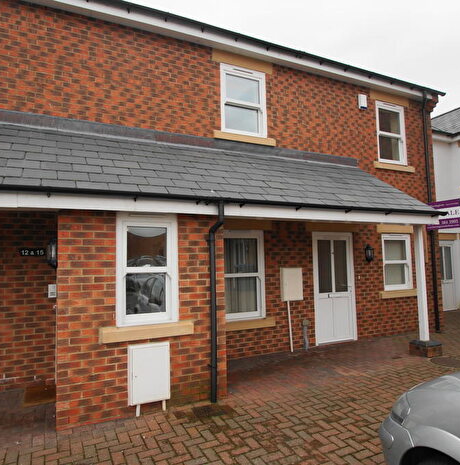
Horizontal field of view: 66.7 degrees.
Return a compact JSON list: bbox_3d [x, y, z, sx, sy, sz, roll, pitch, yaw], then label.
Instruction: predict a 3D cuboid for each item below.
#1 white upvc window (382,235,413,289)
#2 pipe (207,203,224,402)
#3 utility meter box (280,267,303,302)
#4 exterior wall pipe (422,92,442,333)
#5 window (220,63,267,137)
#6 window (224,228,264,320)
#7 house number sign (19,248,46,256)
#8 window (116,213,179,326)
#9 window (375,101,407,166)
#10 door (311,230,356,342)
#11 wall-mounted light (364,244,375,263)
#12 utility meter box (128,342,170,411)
[{"bbox_3d":[3.565,0.635,7.475,0.890,1.180,0.100,1,-5,-25],"label":"white upvc window"},{"bbox_3d":[-0.137,0.775,3.967,0.130,2.270,0.240,1,-5,-25],"label":"pipe"},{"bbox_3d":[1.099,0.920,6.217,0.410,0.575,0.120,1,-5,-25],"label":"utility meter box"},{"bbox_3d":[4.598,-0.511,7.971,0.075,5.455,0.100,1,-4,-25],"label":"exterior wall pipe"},{"bbox_3d":[0.237,-2.306,6.215,0.900,1.215,0.100,1,-4,-25],"label":"window"},{"bbox_3d":[0.189,0.720,5.953,0.885,1.500,0.100,1,-4,-25],"label":"window"},{"bbox_3d":[-2.594,0.263,4.602,0.300,0.105,0.020,1,-5,-25],"label":"house number sign"},{"bbox_3d":[-0.907,0.396,3.877,0.665,1.210,0.100,1,-4,-25],"label":"window"},{"bbox_3d":[3.552,-2.159,7.707,0.890,1.360,0.100,1,-5,-25],"label":"window"},{"bbox_3d":[2.017,1.052,6.711,1.000,2.100,0.090,1,-5,-25],"label":"door"},{"bbox_3d":[2.846,0.426,7.024,0.210,0.355,0.140,1,-5,-25],"label":"wall-mounted light"},{"bbox_3d":[-0.838,1.476,3.669,0.430,0.595,0.130,1,-4,-25],"label":"utility meter box"}]

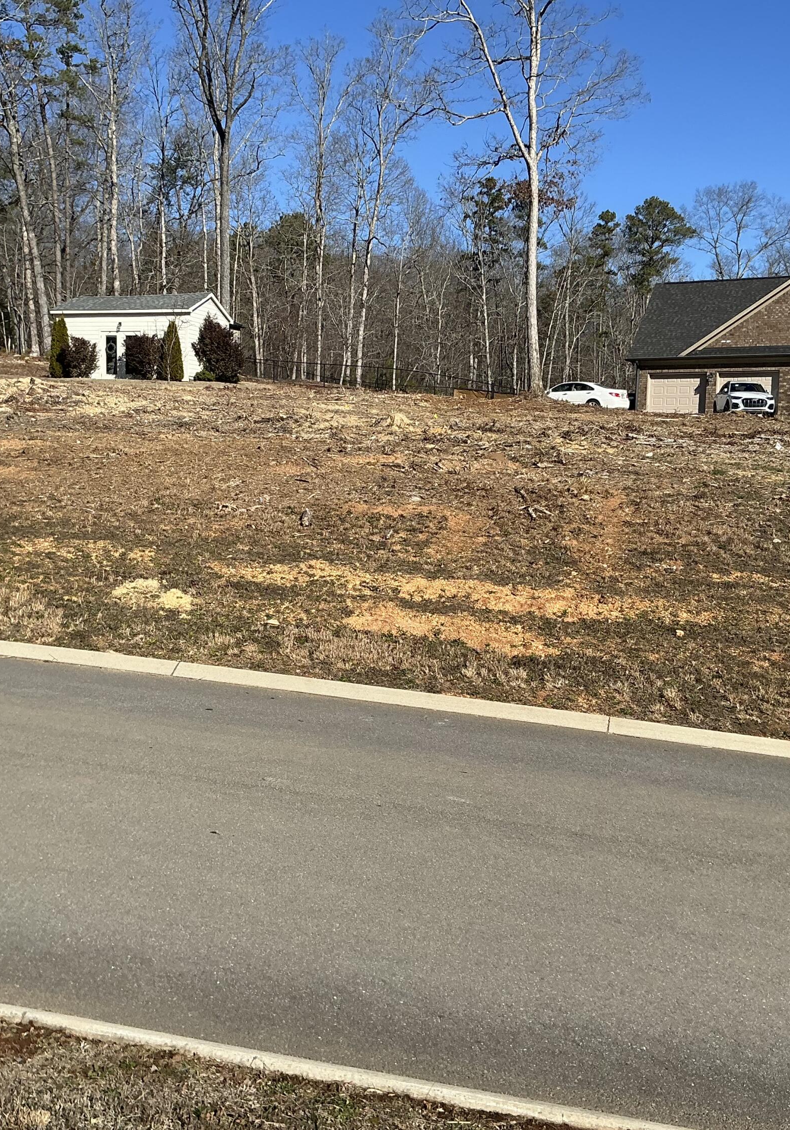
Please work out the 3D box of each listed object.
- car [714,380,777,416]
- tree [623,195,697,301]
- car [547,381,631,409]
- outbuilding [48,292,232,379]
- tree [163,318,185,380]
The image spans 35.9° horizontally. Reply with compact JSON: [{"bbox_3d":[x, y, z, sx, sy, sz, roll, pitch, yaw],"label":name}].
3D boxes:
[{"bbox_3d":[15.078,-7.176,52.915,1.920,1.650,4.680,2,4,6],"label":"car"},{"bbox_3d":[18.132,-17.385,87.008,5.400,17.297,5.400,2,4,0],"label":"tree"},{"bbox_3d":[7.943,-7.355,54.232,4.860,1.460,1.820,4,4,30],"label":"car"},{"bbox_3d":[-11.739,-10.494,56.999,6.967,4.201,4.713,3,4,16],"label":"outbuilding"},{"bbox_3d":[-9.672,-9.386,53.412,0.930,2.708,0.930,2,4,0],"label":"tree"}]

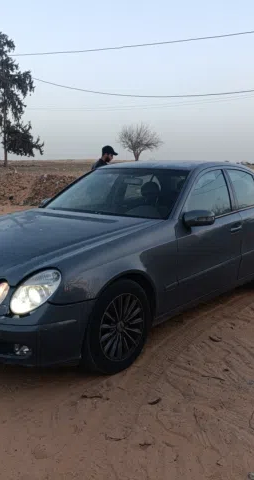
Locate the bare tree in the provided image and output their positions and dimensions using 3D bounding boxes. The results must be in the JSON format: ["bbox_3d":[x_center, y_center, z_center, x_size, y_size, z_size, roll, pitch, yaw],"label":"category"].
[{"bbox_3d":[1.333,-9.631,42.000,4.450,3.800,4.300,1,10,2],"label":"bare tree"}]

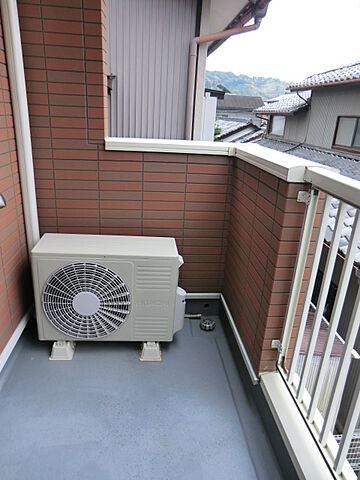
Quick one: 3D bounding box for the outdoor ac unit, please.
[{"bbox_3d":[-0.380,0.281,1.898,0.765,0.542,0.278,2,20,-6],"label":"outdoor ac unit"}]

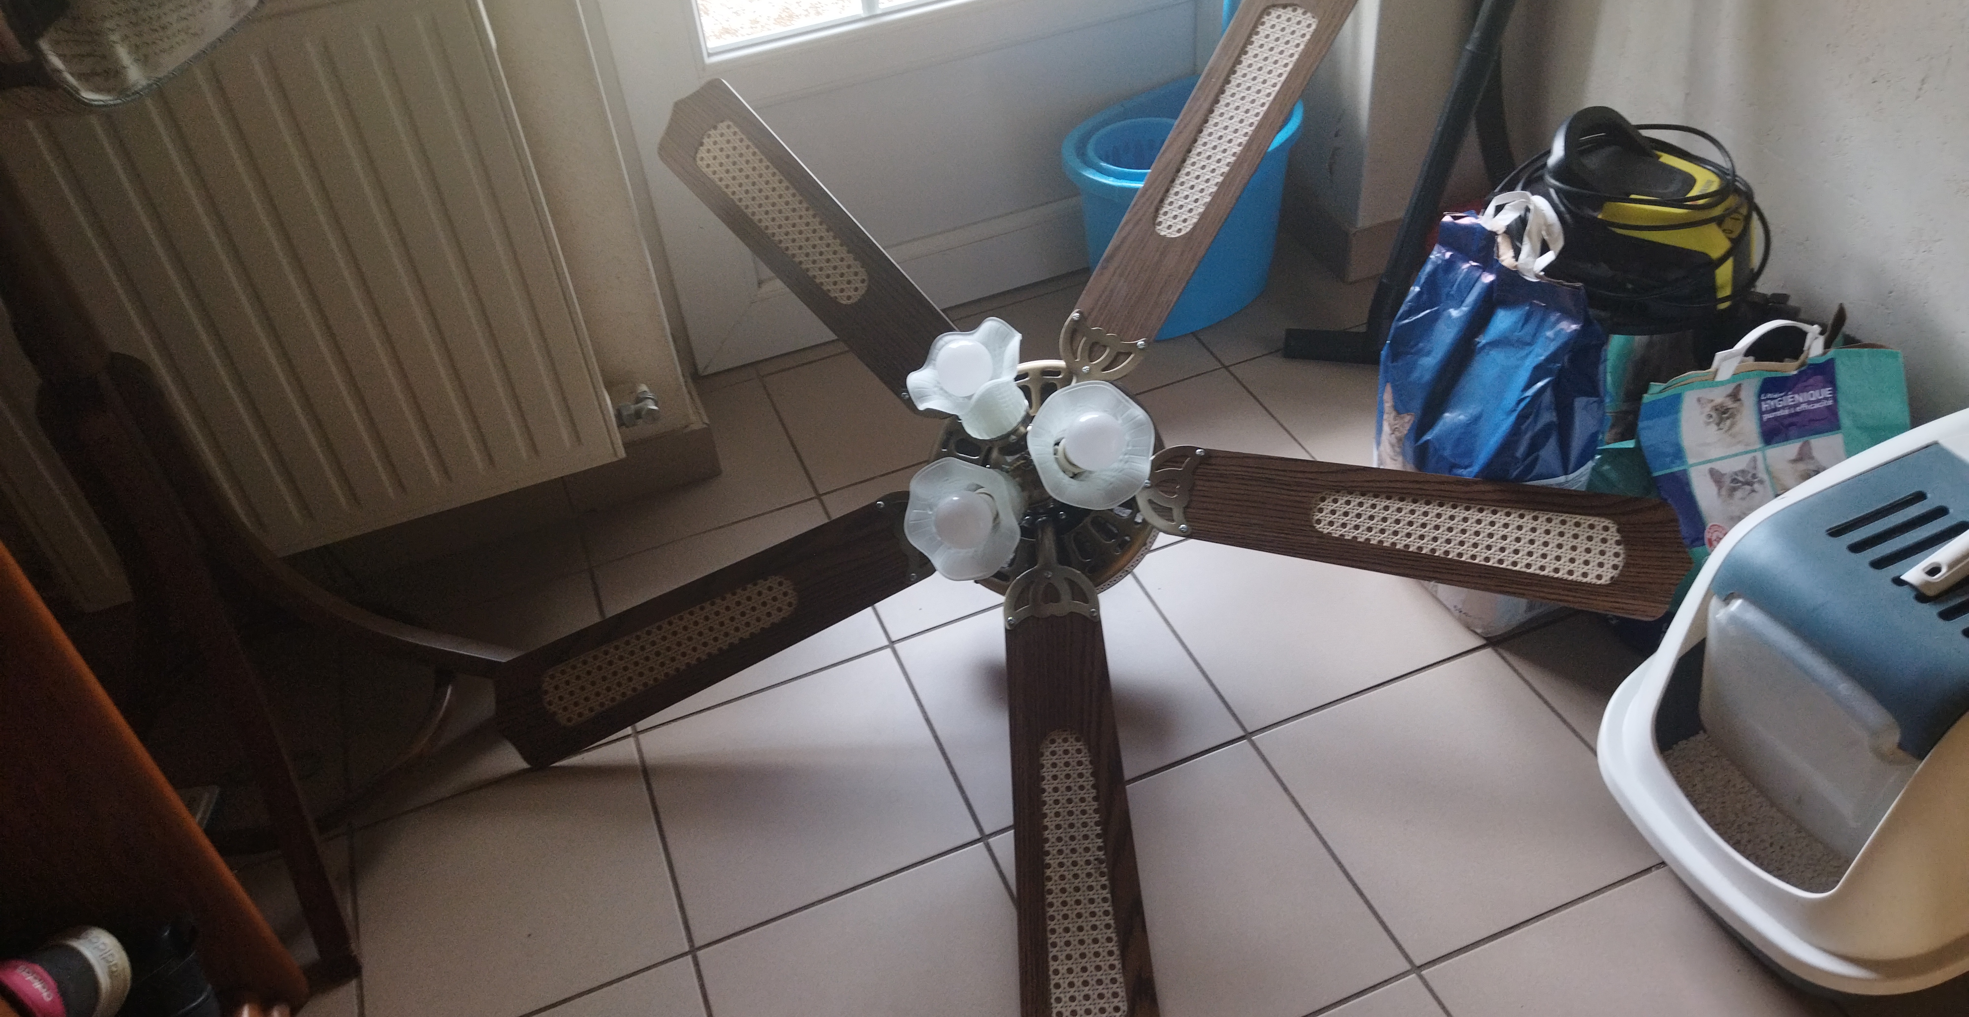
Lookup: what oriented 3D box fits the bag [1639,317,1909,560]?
[{"bbox_3d":[0.841,-0.054,1.707,0.290,0.310,0.140,-11,25,-5],"label":"bag"}]

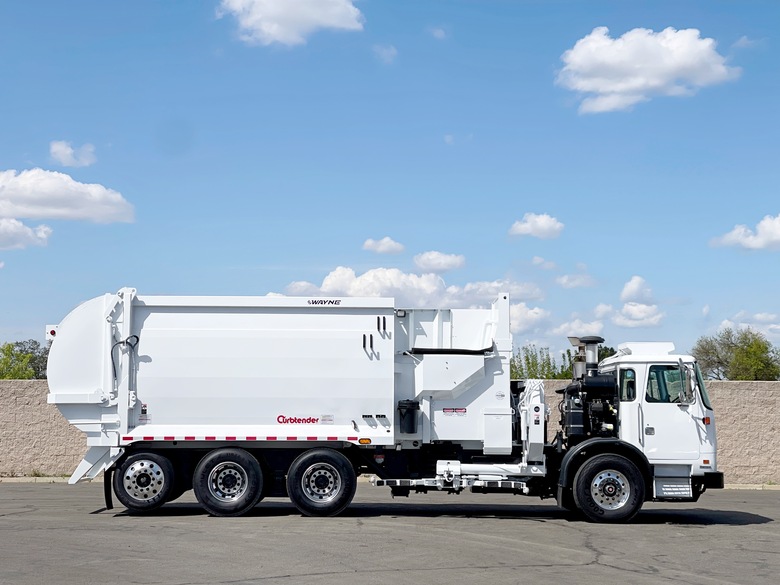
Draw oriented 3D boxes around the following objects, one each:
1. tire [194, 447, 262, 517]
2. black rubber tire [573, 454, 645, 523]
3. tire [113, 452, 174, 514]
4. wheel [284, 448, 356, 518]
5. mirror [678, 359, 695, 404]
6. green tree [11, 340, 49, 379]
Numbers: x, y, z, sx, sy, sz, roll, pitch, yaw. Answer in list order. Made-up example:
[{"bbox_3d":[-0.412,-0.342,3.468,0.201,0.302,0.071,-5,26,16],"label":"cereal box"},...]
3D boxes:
[{"bbox_3d":[-2.434,2.859,21.760,1.045,1.045,0.280,1,-5,-4],"label":"tire"},{"bbox_3d":[3.376,3.014,22.150,1.060,1.060,0.300,1,-5,-4],"label":"black rubber tire"},{"bbox_3d":[-3.687,2.841,21.640,0.920,0.920,0.260,1,-5,-4],"label":"tire"},{"bbox_3d":[-1.036,2.877,21.870,1.045,1.045,0.280,1,-5,-4],"label":"wheel"},{"bbox_3d":[4.523,1.358,22.000,0.200,0.700,0.240,1,-5,-4],"label":"mirror"},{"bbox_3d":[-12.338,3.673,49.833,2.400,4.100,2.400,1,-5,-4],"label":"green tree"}]

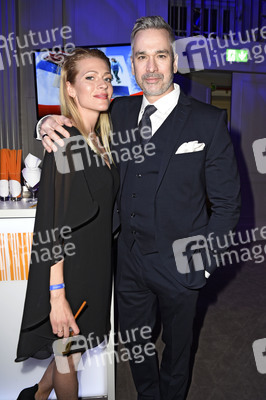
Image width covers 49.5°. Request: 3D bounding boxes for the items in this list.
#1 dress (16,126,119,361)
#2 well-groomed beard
[{"bbox_3d":[-0.265,0.194,1.182,0.360,0.960,0.400,3,6,33],"label":"dress"},{"bbox_3d":[0.083,-0.428,1.060,0.135,0.088,0.090,1,13,8],"label":"well-groomed beard"}]

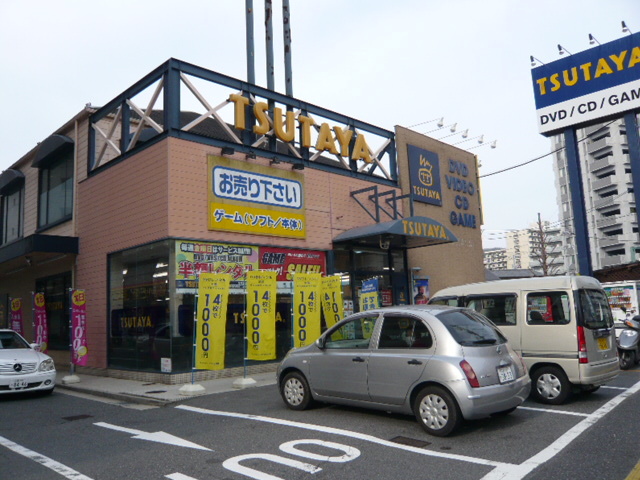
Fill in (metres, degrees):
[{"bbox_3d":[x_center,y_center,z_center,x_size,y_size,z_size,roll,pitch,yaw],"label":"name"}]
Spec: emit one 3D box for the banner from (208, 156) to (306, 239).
[{"bbox_3d":[-1.427,-1.002,12.768,3.000,1.780,0.120,5,-11,-45],"label":"banner"}]

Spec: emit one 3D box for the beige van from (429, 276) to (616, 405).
[{"bbox_3d":[2.907,1.630,8.734,1.475,1.850,3.400,5,-10,-44],"label":"beige van"}]

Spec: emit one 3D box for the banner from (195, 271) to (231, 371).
[{"bbox_3d":[-2.050,1.535,9.967,0.600,1.800,0.050,1,-8,-25],"label":"banner"}]

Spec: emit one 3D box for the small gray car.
[{"bbox_3d":[0.983,1.711,7.504,1.660,1.525,3.700,5,-10,-44],"label":"small gray car"}]

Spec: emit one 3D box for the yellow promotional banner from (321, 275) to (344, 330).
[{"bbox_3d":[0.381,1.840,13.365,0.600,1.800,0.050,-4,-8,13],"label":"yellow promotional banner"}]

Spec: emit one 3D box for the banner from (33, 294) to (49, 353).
[{"bbox_3d":[-7.428,2.316,13.809,0.600,1.800,0.050,-7,-9,28],"label":"banner"}]

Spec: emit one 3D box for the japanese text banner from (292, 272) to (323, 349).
[{"bbox_3d":[-0.288,1.649,11.837,0.600,1.800,0.050,1,-8,-25],"label":"japanese text banner"}]

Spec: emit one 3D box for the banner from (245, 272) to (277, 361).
[{"bbox_3d":[-1.231,1.550,10.833,0.600,1.800,0.050,1,-8,-25],"label":"banner"}]

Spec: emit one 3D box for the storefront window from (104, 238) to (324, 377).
[{"bbox_3d":[-2.507,1.689,13.414,4.750,2.800,3.050,5,-11,-45],"label":"storefront window"}]

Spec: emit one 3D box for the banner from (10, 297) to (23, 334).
[{"bbox_3d":[-8.744,2.546,14.930,0.600,1.800,0.050,-7,-9,28],"label":"banner"}]

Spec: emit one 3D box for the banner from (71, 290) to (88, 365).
[{"bbox_3d":[-5.890,2.116,12.690,0.600,1.800,0.050,-7,-9,28],"label":"banner"}]

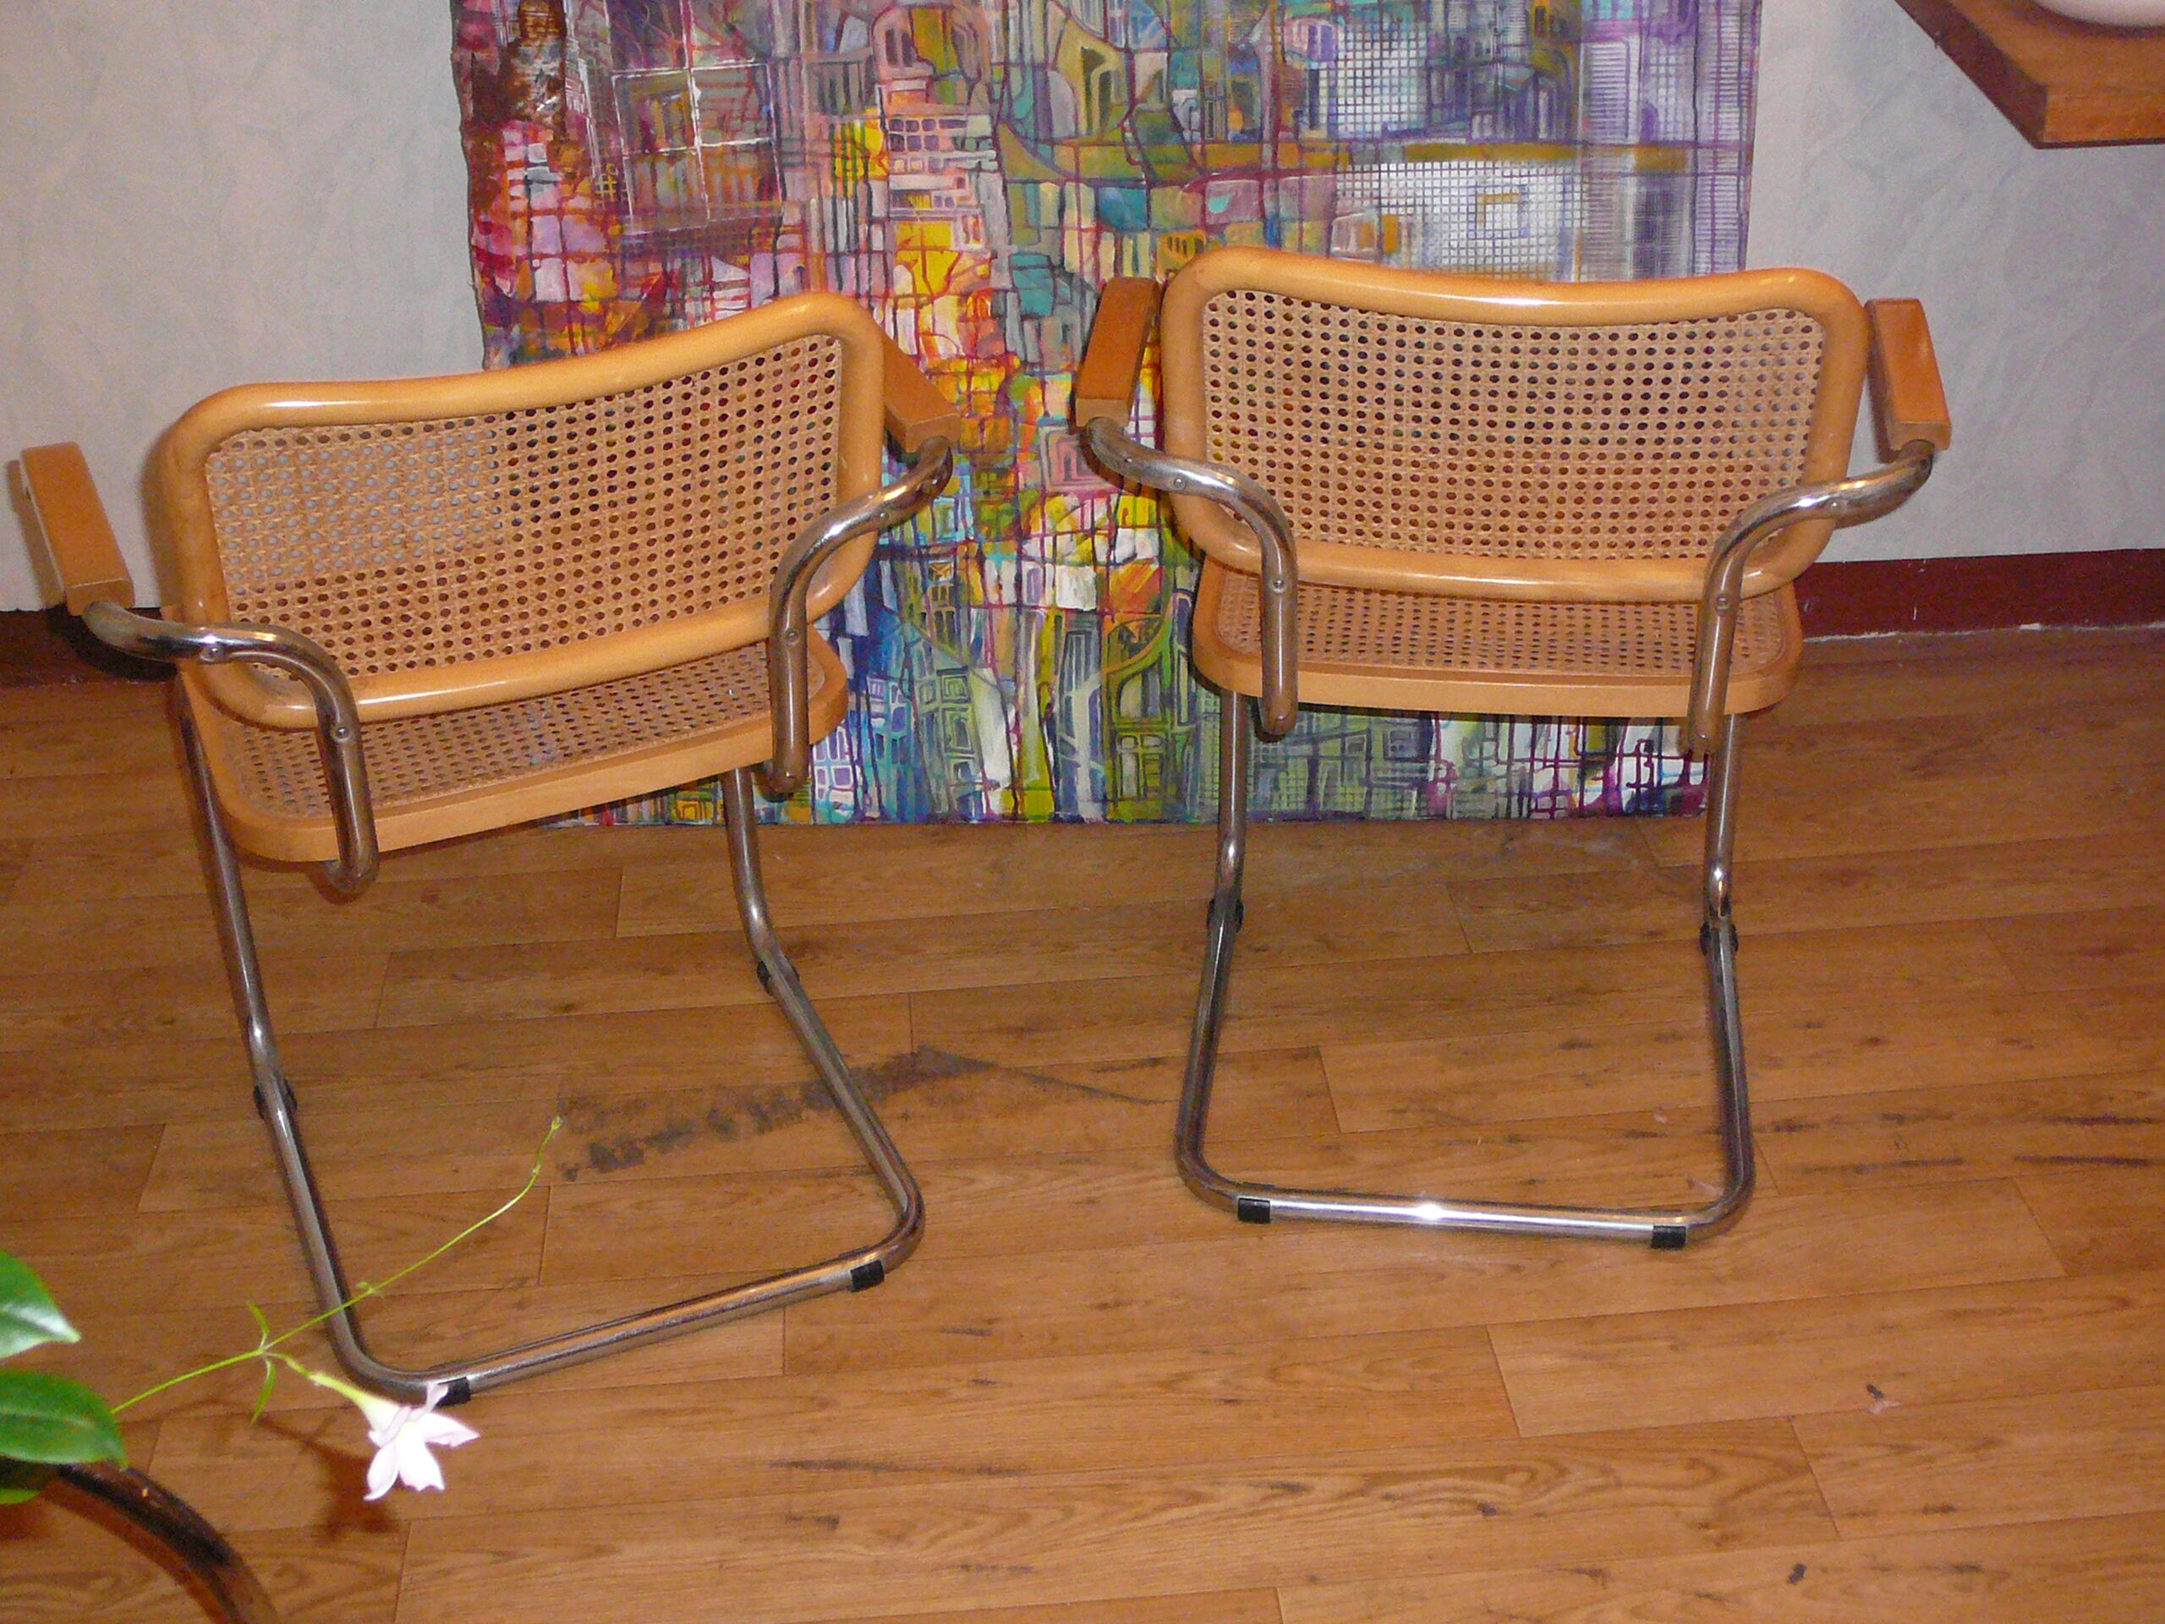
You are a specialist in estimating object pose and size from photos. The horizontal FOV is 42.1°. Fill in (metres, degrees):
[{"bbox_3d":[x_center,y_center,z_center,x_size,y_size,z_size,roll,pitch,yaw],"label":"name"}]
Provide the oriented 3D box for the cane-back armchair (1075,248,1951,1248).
[{"bbox_3d":[0.319,-0.132,2.210,0.604,0.828,0.608,3,31,7],"label":"cane-back armchair"}]

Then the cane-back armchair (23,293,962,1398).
[{"bbox_3d":[-0.415,-0.053,2.115,0.604,0.828,0.608,-13,33,-19],"label":"cane-back armchair"}]

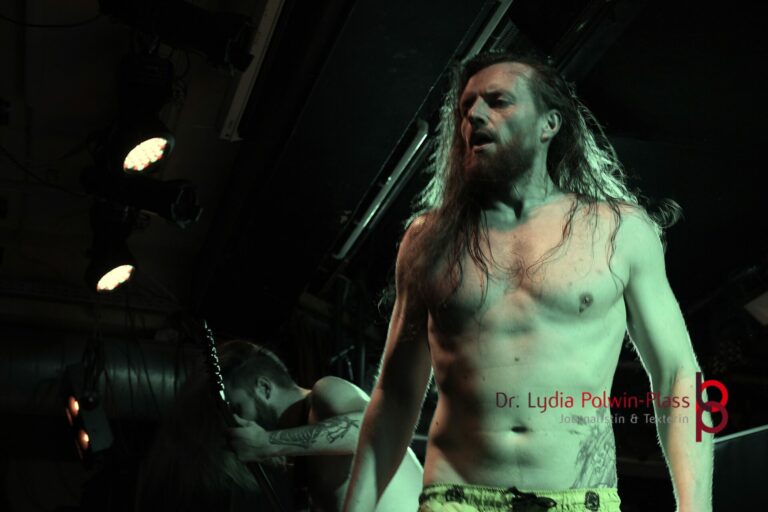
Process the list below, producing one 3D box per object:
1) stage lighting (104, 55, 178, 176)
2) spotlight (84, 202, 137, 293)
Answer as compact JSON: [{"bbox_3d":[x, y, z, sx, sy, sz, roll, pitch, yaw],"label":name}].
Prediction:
[{"bbox_3d":[-0.872,-0.509,4.450,0.240,0.380,0.240,3,-23,-7],"label":"stage lighting"},{"bbox_3d":[-1.178,-0.045,5.350,0.240,0.380,0.240,3,-23,-7],"label":"spotlight"}]

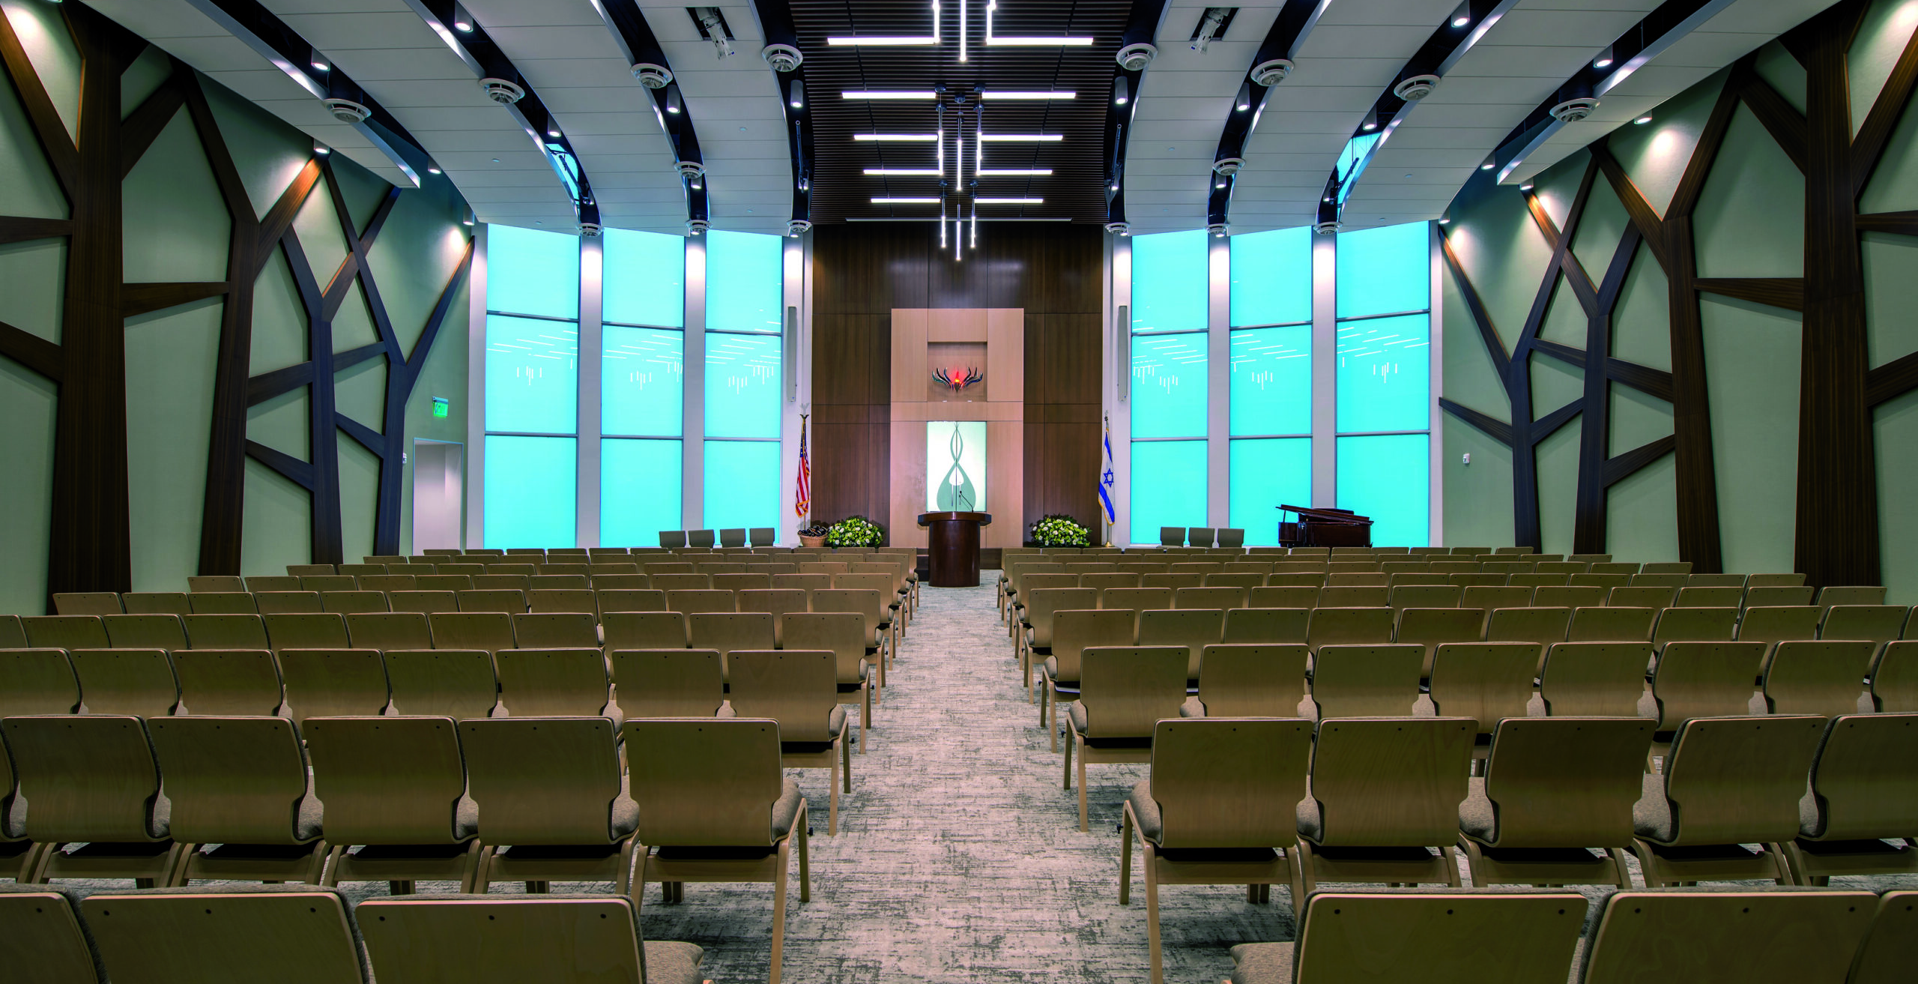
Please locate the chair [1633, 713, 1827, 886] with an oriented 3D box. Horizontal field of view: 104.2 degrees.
[{"bbox_3d":[2.402,1.108,2.522,0.500,0.830,0.550,0,0,-5],"label":"chair"}]

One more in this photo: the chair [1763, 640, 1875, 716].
[{"bbox_3d":[3.956,1.109,3.661,0.500,0.830,0.550,0,0,-3],"label":"chair"}]

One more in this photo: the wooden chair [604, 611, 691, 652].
[{"bbox_3d":[-1.846,1.110,4.596,0.500,0.830,0.550,0,0,1],"label":"wooden chair"}]

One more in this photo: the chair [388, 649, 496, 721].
[{"bbox_3d":[-2.368,1.115,3.615,0.505,0.825,0.545,0,0,0],"label":"chair"}]

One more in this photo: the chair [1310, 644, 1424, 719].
[{"bbox_3d":[1.896,1.115,3.659,0.498,0.830,0.533,0,0,0],"label":"chair"}]

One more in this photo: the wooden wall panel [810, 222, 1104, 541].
[{"bbox_3d":[-0.040,-2.164,15.250,5.969,6.563,0.221,0,0,0],"label":"wooden wall panel"}]

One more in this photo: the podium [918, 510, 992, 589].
[{"bbox_3d":[-0.061,0.932,12.250,1.210,1.200,0.750,0,0,0],"label":"podium"}]

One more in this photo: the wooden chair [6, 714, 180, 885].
[{"bbox_3d":[-2.700,1.123,2.550,0.515,0.835,0.550,0,0,3],"label":"wooden chair"}]

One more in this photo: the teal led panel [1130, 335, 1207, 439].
[{"bbox_3d":[4.310,-2.155,15.260,1.500,2.150,0.080,0,0,19],"label":"teal led panel"}]

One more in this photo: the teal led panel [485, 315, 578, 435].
[{"bbox_3d":[-7.840,-2.155,13.780,1.470,2.150,0.080,0,0,-30],"label":"teal led panel"}]

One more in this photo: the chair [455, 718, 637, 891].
[{"bbox_3d":[-1.305,1.123,2.560,0.515,0.835,0.550,0,0,0],"label":"chair"}]

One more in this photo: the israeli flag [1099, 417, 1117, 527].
[{"bbox_3d":[3.003,-0.449,15.100,0.360,2.270,0.300,0,0,0],"label":"israeli flag"}]

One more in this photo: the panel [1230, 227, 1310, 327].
[{"bbox_3d":[6.980,-4.771,16.695,1.685,2.100,0.060,0,0,23],"label":"panel"}]

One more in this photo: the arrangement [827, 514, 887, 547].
[{"bbox_3d":[-2.070,0.800,15.050,1.100,0.640,0.650,0,0,0],"label":"arrangement"}]

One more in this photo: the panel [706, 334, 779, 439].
[{"bbox_3d":[-4.360,-2.155,15.125,1.470,2.100,0.060,0,0,-14],"label":"panel"}]

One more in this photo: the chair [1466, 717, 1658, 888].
[{"bbox_3d":[1.880,1.123,2.550,0.515,0.835,0.550,0,0,-2],"label":"chair"}]

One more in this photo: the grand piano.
[{"bbox_3d":[6.537,0.886,13.287,1.510,1.288,1.611,0,0,26],"label":"grand piano"}]

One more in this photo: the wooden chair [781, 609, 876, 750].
[{"bbox_3d":[-0.782,1.115,4.575,0.498,0.830,0.533,0,0,0],"label":"wooden chair"}]

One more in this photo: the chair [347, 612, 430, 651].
[{"bbox_3d":[-3.310,1.123,4.580,0.515,0.835,0.550,0,0,2],"label":"chair"}]

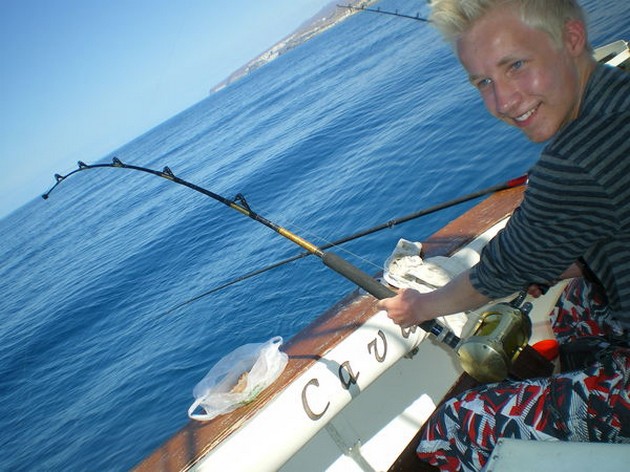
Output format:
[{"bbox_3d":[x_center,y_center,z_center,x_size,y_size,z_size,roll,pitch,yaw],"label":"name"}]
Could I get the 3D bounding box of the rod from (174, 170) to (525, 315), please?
[{"bbox_3d":[-0.143,0.125,2.413,0.035,0.060,2.310,-41,11,-35],"label":"rod"}]

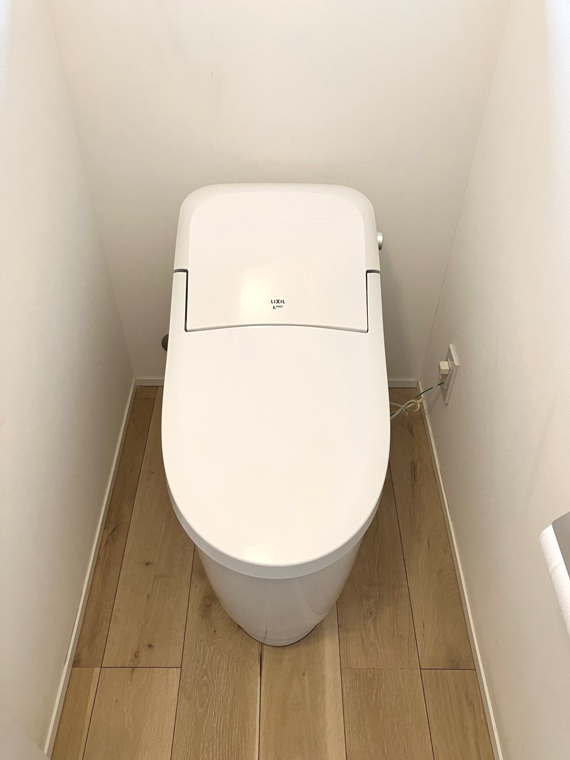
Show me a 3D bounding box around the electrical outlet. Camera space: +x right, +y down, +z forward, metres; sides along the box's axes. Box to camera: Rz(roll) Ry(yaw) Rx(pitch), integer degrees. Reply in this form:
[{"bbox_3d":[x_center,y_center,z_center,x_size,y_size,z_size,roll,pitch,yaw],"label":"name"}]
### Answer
[{"bbox_3d":[0.368,-0.010,1.380,0.010,0.120,0.070,0,45,0],"label":"electrical outlet"}]

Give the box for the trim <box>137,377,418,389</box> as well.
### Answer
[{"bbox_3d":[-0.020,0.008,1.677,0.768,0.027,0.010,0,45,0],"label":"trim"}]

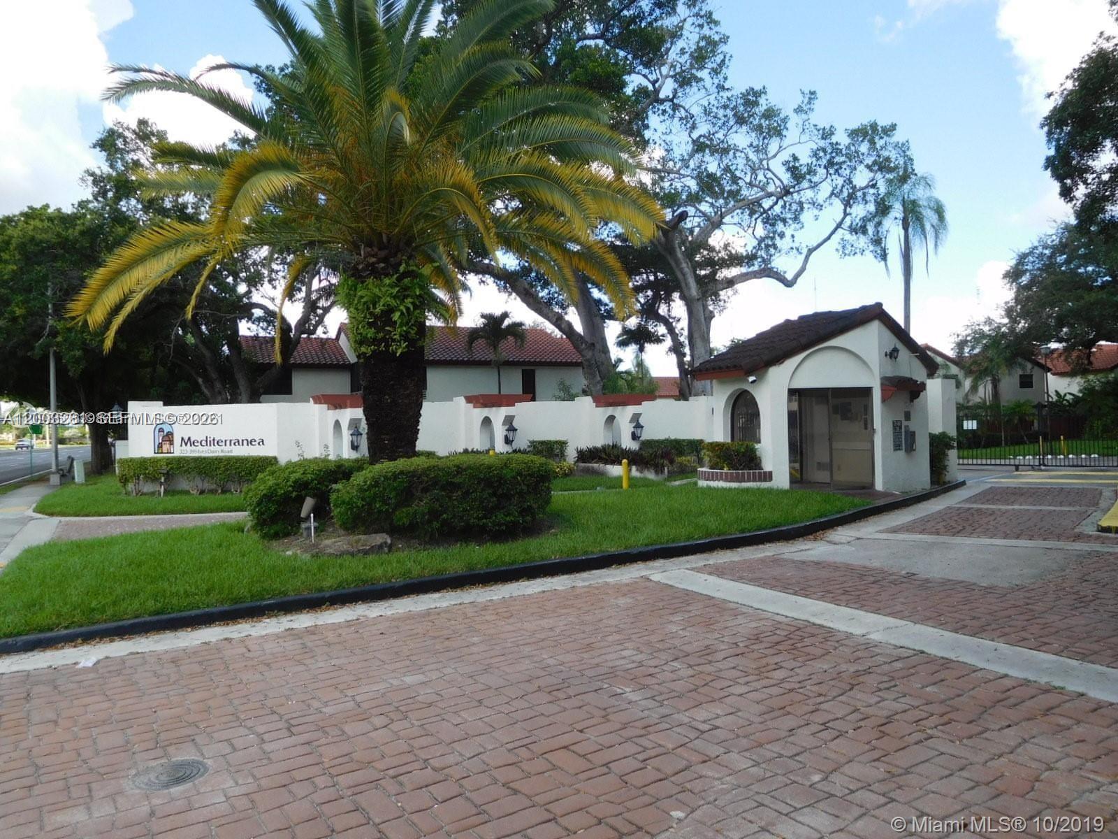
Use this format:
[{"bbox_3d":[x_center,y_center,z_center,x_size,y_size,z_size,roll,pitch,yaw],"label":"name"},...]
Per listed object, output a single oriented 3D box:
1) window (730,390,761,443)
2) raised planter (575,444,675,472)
[{"bbox_3d":[3.790,-0.058,16.250,0.140,1.100,1.020,-1,-1,-33],"label":"window"},{"bbox_3d":[1.821,1.218,22.300,0.850,0.880,3.300,0,-1,-41],"label":"raised planter"}]

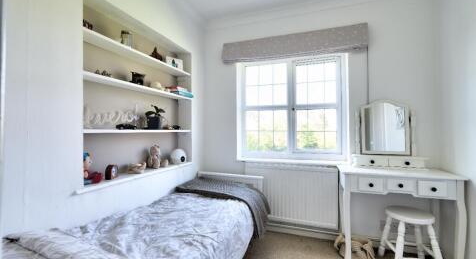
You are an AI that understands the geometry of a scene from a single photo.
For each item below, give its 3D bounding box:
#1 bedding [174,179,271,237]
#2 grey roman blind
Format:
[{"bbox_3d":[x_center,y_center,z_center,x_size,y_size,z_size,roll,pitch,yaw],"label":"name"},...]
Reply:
[{"bbox_3d":[-0.148,0.735,1.980,0.845,0.366,0.448,0,0,20],"label":"bedding"},{"bbox_3d":[0.521,-0.855,2.054,1.398,0.204,0.127,0,0,18],"label":"grey roman blind"}]

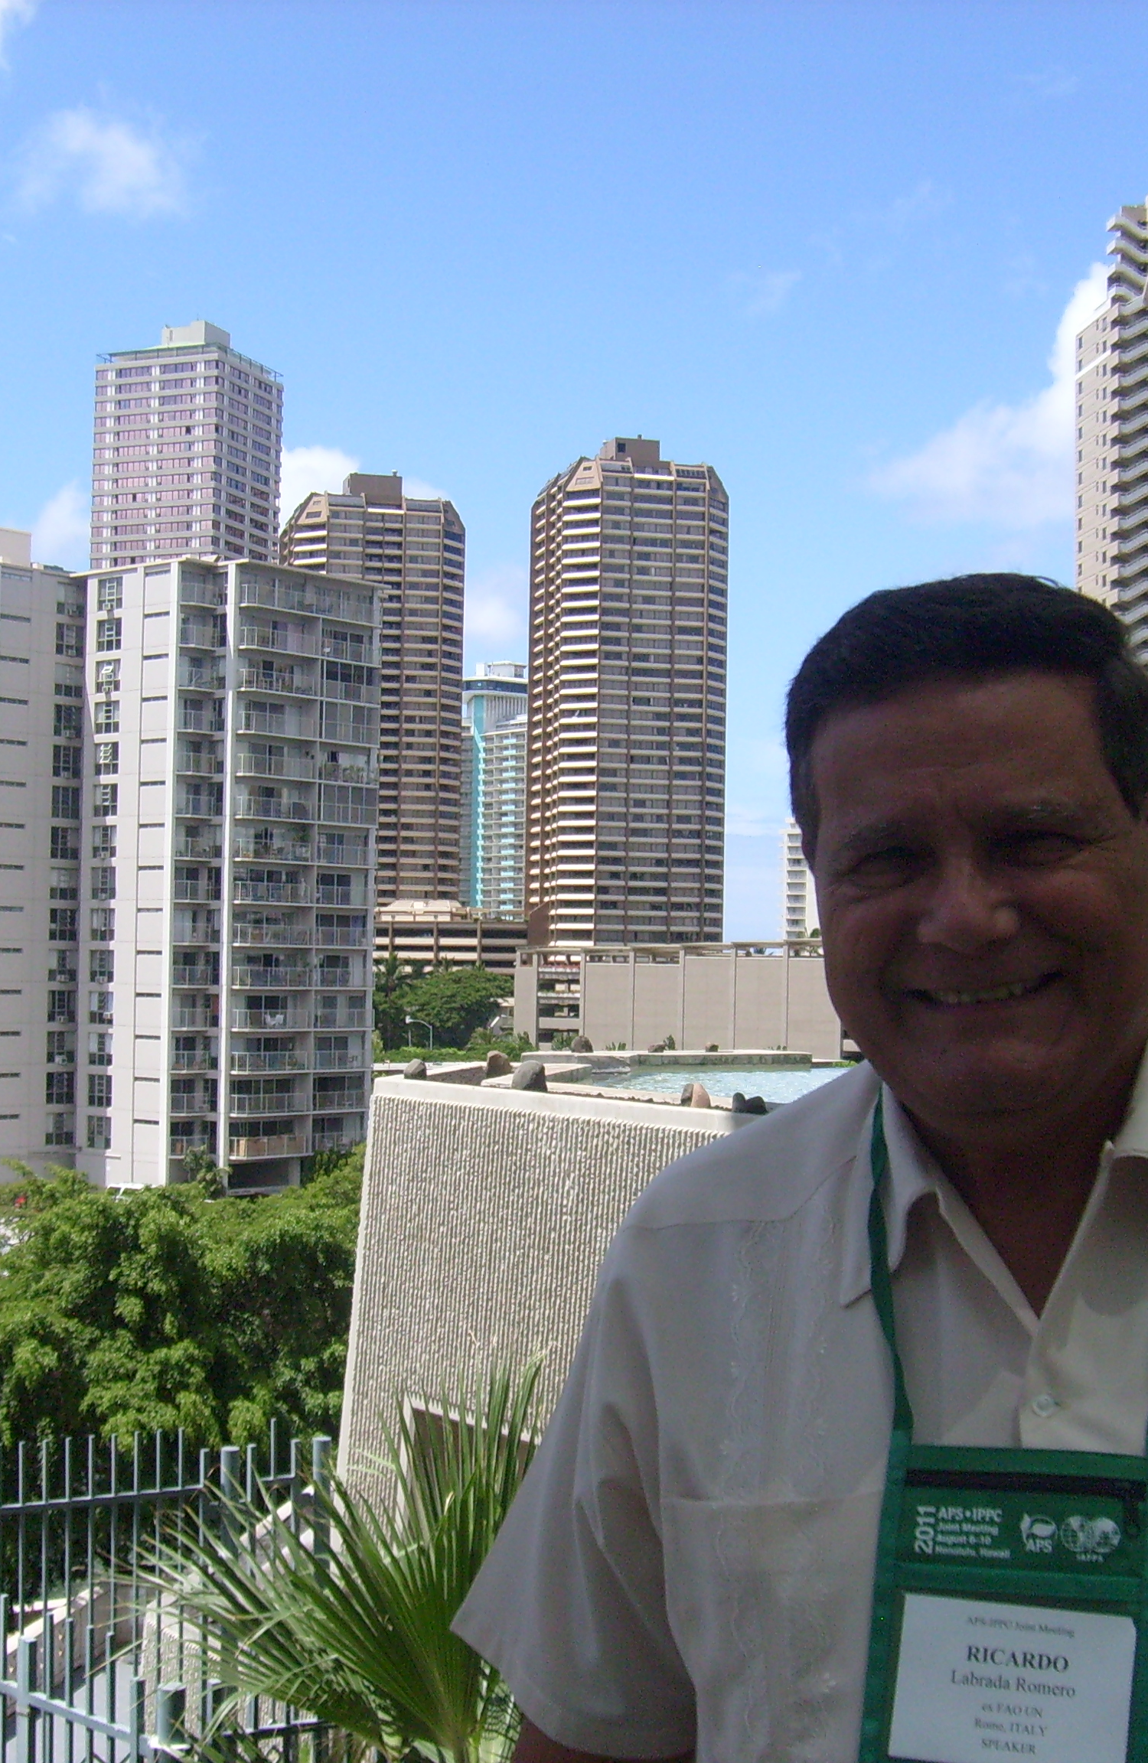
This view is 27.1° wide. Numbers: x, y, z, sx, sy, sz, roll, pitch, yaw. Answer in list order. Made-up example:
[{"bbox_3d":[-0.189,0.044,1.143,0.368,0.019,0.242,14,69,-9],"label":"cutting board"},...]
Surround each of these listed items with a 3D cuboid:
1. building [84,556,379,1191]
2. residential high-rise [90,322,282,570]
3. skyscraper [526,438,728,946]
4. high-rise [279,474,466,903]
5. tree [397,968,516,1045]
[{"bbox_3d":[-23.087,0.613,155.772,13.300,40.800,14.700,-1,-3,40],"label":"building"},{"bbox_3d":[-67.405,-31.530,407.413,24.200,127.700,22.200,0,-3,21],"label":"residential high-rise"},{"bbox_3d":[9.754,-23.645,444.052,31.600,117.700,33.000,2,-3,-15],"label":"skyscraper"},{"bbox_3d":[-42.566,-23.038,481.256,33.000,118.000,33.000,2,-3,-15],"label":"high-rise"},{"bbox_3d":[-16.040,20.339,319.405,16.300,18.100,16.000,1,-3,-3],"label":"tree"}]

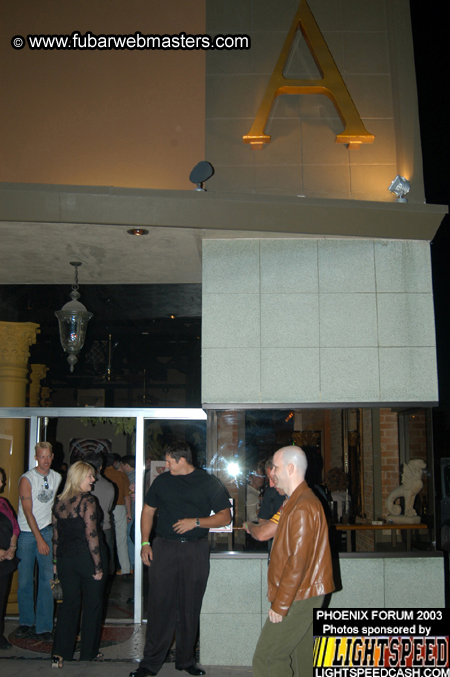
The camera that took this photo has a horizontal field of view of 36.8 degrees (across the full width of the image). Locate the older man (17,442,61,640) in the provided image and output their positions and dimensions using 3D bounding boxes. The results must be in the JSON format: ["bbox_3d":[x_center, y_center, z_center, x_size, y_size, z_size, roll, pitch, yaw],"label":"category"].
[{"bbox_3d":[-1.852,1.978,6.734,0.490,1.850,0.370,7,-12,-33],"label":"older man"}]

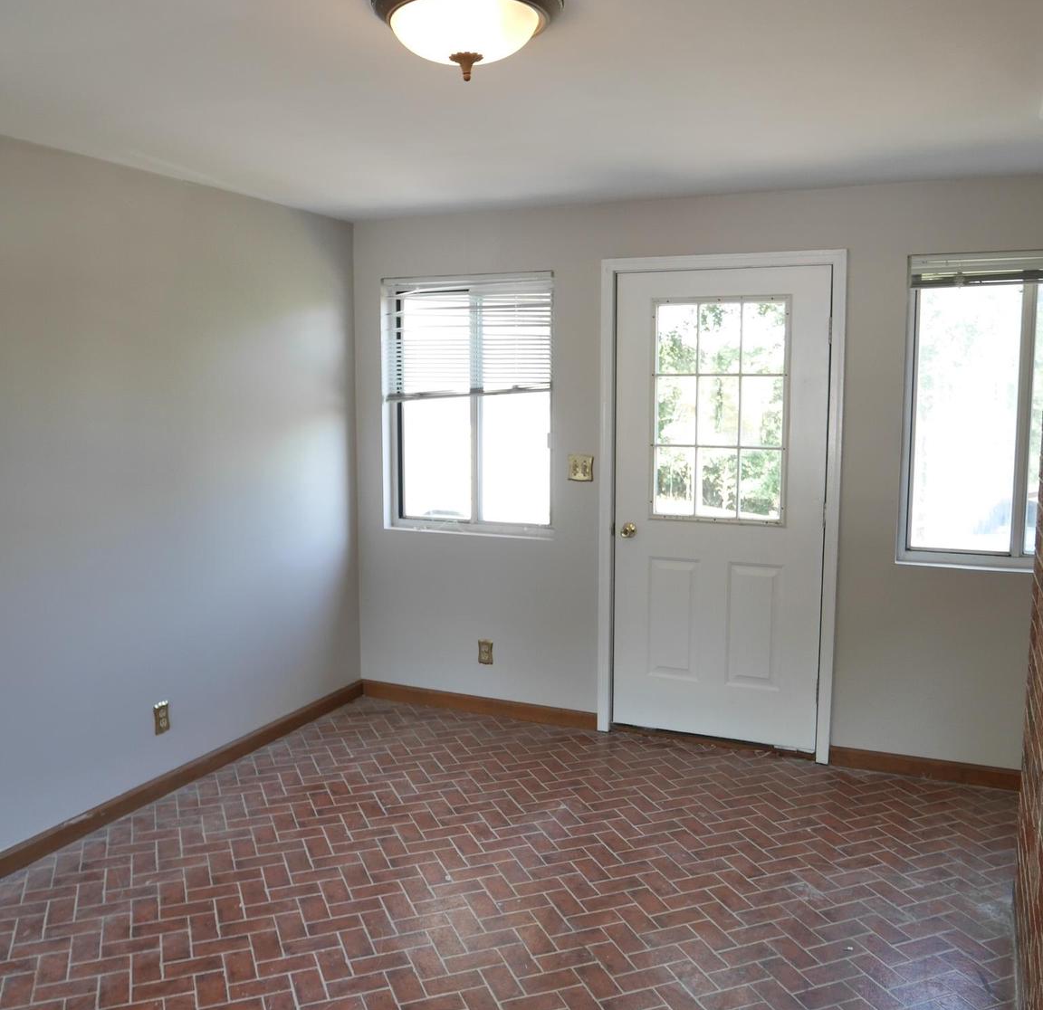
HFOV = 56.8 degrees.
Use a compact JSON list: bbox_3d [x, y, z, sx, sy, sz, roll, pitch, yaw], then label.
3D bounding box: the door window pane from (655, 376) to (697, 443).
[{"bbox_3d":[0.677,-0.416,4.220,0.180,0.284,0.030,3,7,24],"label":"door window pane"}]

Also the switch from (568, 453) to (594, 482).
[{"bbox_3d":[0.274,-0.168,4.427,0.122,0.128,0.015,3,8,23],"label":"switch"}]

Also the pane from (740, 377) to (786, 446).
[{"bbox_3d":[1.025,-0.398,4.091,0.181,0.298,0.020,3,8,23],"label":"pane"}]

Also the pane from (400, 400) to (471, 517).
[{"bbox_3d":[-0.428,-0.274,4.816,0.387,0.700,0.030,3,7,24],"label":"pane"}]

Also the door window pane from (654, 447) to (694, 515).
[{"bbox_3d":[0.673,-0.105,4.254,0.181,0.293,0.030,3,7,24],"label":"door window pane"}]

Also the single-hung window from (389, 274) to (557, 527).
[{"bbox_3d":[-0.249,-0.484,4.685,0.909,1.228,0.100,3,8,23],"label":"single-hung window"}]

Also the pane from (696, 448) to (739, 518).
[{"bbox_3d":[0.854,-0.097,4.204,0.185,0.304,0.020,3,8,23],"label":"pane"}]

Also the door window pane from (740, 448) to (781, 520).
[{"bbox_3d":[1.026,-0.083,4.130,0.180,0.304,0.020,3,8,23],"label":"door window pane"}]

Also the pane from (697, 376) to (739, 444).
[{"bbox_3d":[0.845,-0.408,4.146,0.178,0.288,0.030,3,7,24],"label":"pane"}]

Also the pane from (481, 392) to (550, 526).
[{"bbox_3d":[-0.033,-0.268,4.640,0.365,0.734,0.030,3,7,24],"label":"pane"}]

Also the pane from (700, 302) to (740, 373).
[{"bbox_3d":[0.847,-0.713,4.113,0.177,0.288,0.030,3,7,24],"label":"pane"}]

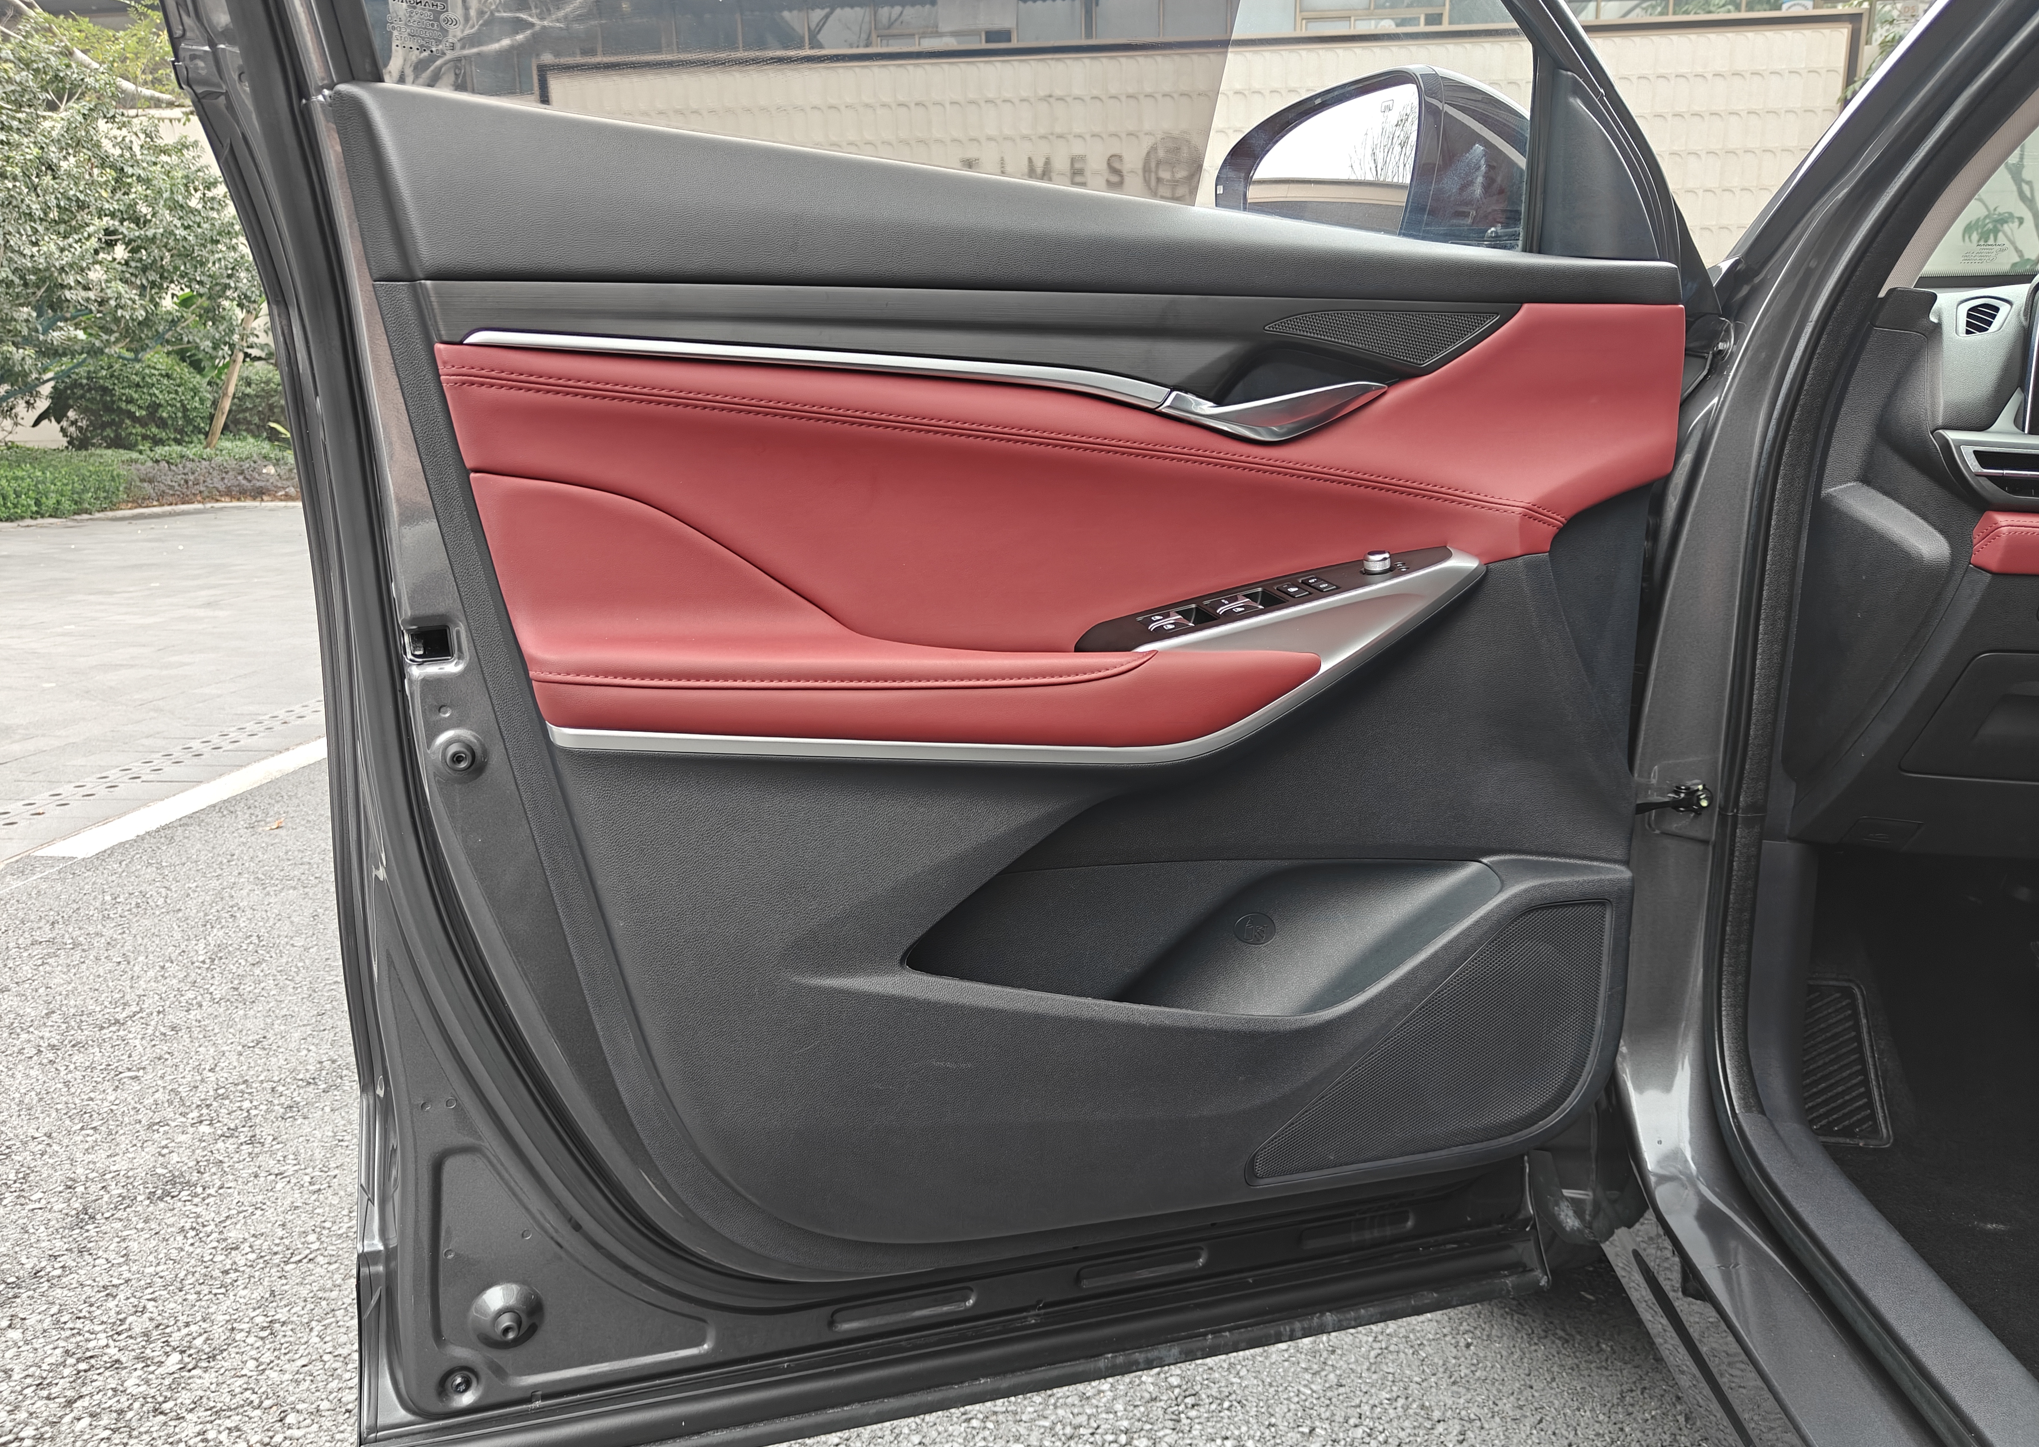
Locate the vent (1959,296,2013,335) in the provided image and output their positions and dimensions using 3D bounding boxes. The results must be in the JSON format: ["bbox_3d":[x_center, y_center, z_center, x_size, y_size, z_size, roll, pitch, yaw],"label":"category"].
[{"bbox_3d":[0.786,-0.332,1.149,0.045,0.035,0.020,3,-2,16],"label":"vent"}]

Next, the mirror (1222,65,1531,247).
[{"bbox_3d":[0.301,-0.452,1.230,0.130,0.158,0.257,-9,14,-31],"label":"mirror"}]

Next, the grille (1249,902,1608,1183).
[{"bbox_3d":[0.317,0.242,1.095,0.292,0.191,0.030,-4,13,-14],"label":"grille"}]

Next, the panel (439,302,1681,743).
[{"bbox_3d":[0.079,-0.136,0.916,0.840,0.265,0.120,-4,13,-14],"label":"panel"}]

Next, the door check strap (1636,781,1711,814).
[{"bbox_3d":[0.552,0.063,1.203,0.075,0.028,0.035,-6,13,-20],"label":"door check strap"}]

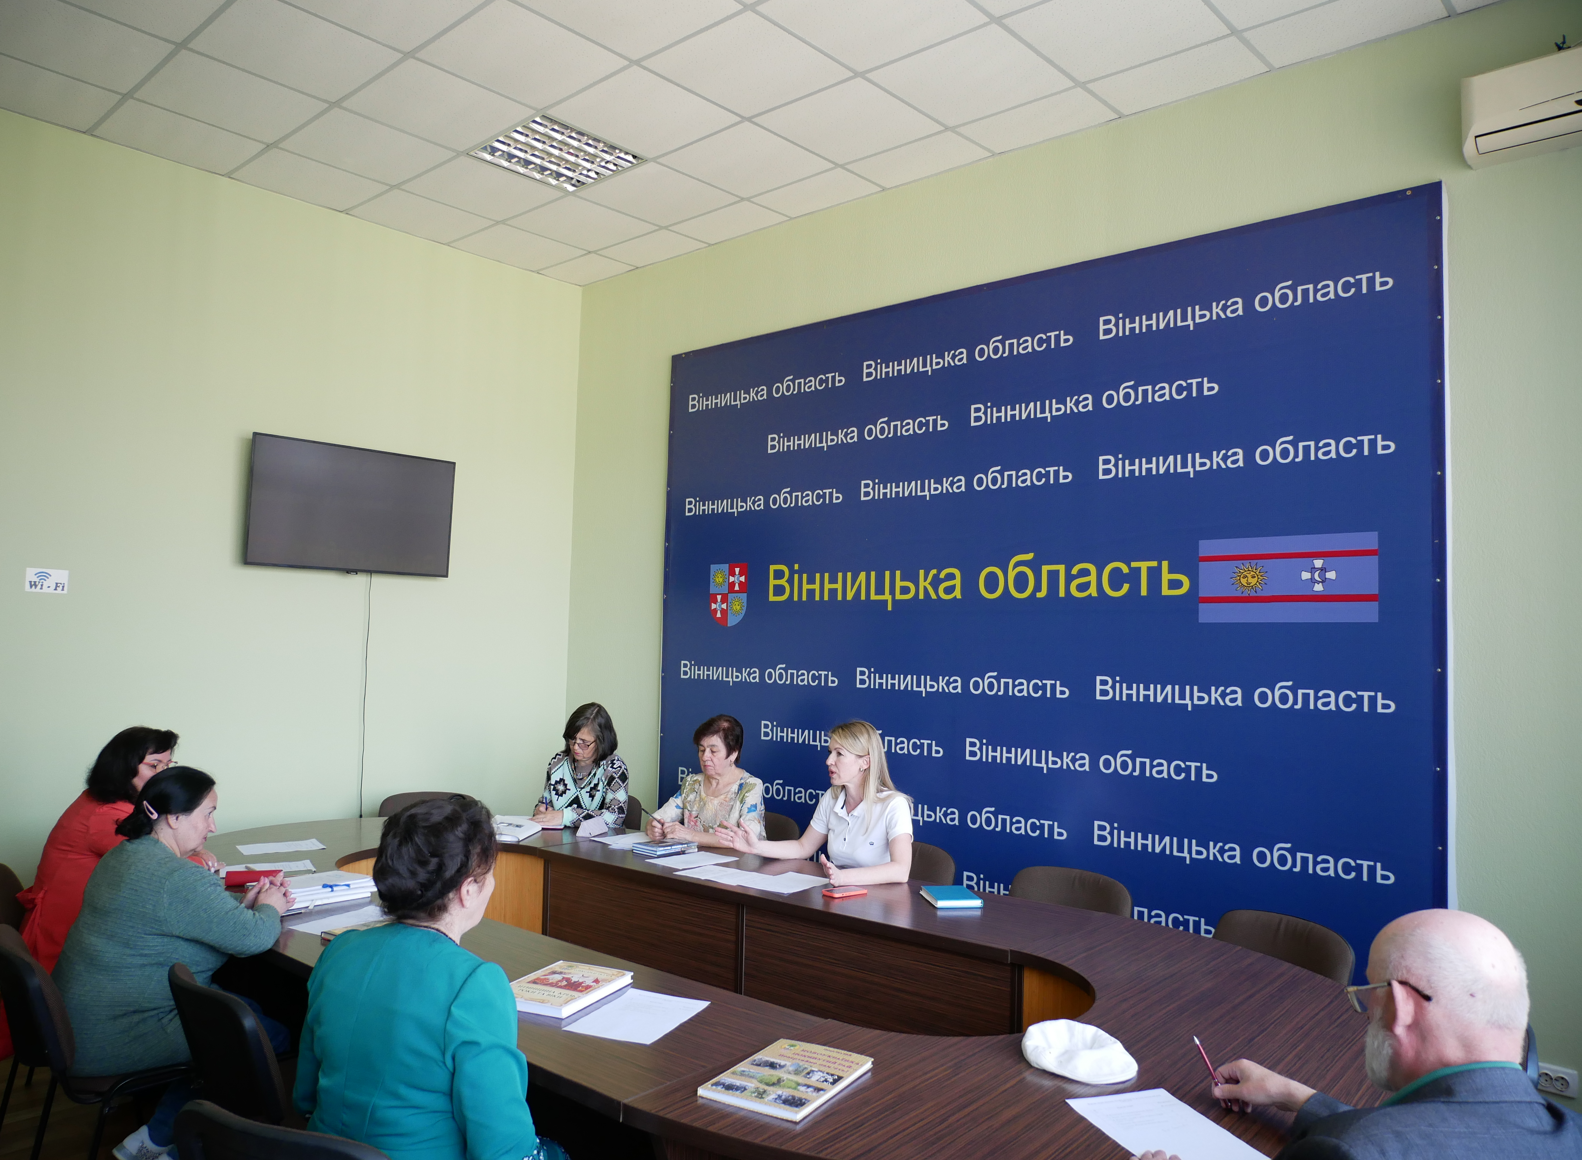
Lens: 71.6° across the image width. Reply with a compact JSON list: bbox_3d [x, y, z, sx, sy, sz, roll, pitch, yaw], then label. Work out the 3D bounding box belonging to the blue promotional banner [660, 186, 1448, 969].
[{"bbox_3d":[0.721,0.147,4.931,3.870,2.950,0.050,-1,-4,42],"label":"blue promotional banner"}]

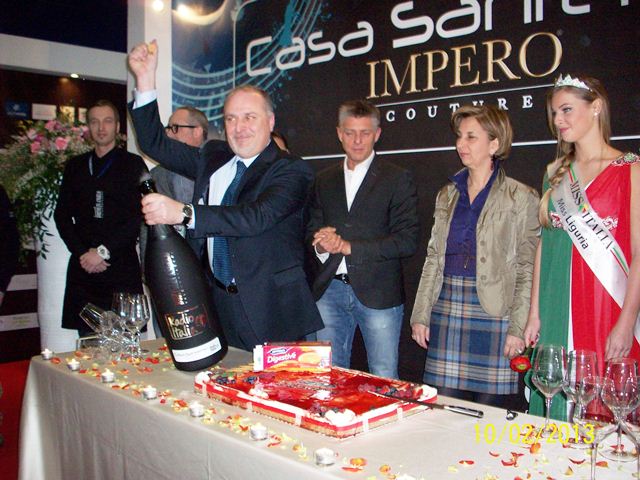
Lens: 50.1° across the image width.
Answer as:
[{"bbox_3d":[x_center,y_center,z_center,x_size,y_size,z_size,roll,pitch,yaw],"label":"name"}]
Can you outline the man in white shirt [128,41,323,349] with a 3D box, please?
[{"bbox_3d":[-0.350,0.233,2.570,0.600,1.920,0.550,3,4,35],"label":"man in white shirt"}]

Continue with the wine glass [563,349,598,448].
[{"bbox_3d":[0.603,0.367,1.577,0.083,0.213,0.083,0,4,0],"label":"wine glass"}]

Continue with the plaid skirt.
[{"bbox_3d":[0.541,0.338,2.470,0.335,0.425,0.255,2,4,22],"label":"plaid skirt"}]

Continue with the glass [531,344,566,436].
[{"bbox_3d":[0.553,0.362,1.655,0.083,0.210,0.083,0,4,0],"label":"glass"}]

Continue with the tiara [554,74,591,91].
[{"bbox_3d":[0.852,-0.528,2.300,0.068,0.045,0.132,-3,5,-43],"label":"tiara"}]

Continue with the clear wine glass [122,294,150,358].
[{"bbox_3d":[-0.663,0.310,2.470,0.085,0.213,0.085,0,4,0],"label":"clear wine glass"}]

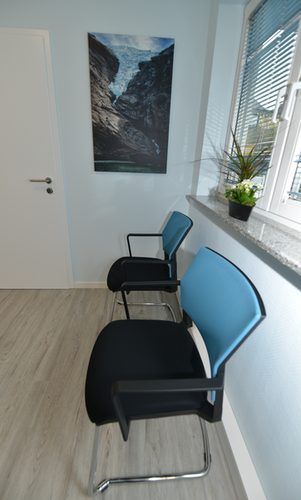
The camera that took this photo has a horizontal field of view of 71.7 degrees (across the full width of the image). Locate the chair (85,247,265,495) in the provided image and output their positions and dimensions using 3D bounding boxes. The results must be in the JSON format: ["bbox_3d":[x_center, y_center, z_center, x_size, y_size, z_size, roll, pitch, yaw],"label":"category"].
[{"bbox_3d":[0.035,0.474,0.899,0.560,0.875,0.560,1,22,-4],"label":"chair"}]

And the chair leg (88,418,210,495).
[{"bbox_3d":[0.019,0.685,0.983,0.510,0.420,0.500,1,22,-4],"label":"chair leg"}]

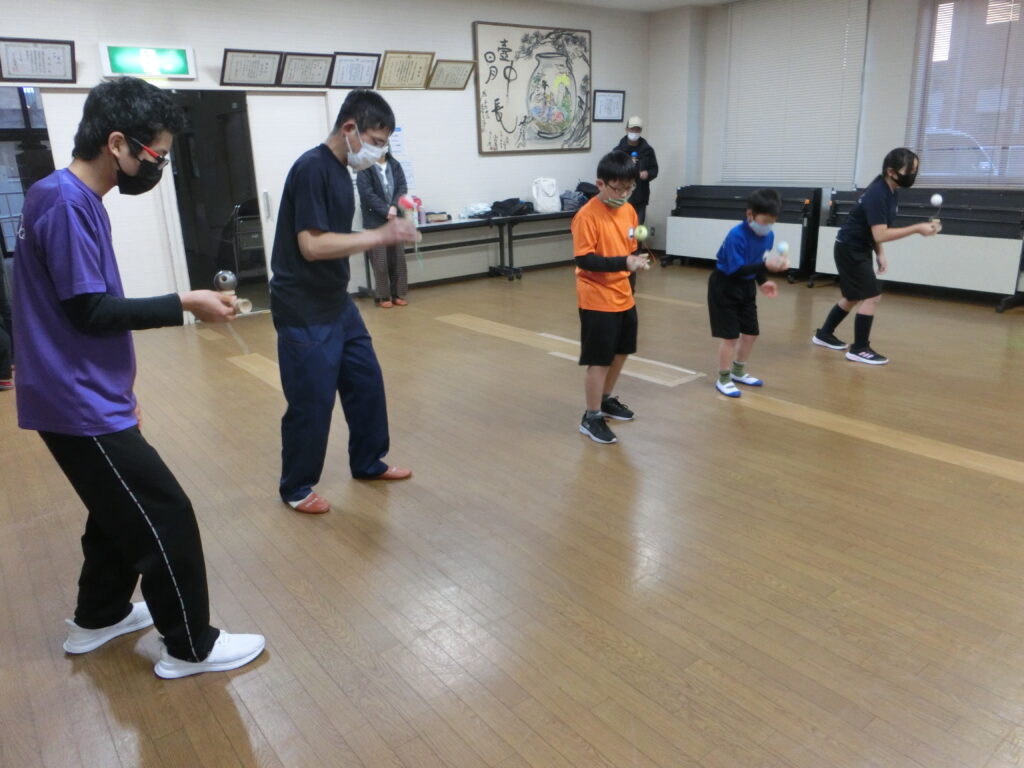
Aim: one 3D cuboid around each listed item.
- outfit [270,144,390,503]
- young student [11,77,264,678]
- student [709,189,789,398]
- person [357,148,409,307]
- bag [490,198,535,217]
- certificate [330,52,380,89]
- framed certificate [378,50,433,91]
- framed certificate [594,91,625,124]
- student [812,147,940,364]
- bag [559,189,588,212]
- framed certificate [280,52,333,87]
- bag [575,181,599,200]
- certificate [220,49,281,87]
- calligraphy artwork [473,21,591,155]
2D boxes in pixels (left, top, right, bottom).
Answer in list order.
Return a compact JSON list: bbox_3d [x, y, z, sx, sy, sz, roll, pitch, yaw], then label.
[{"bbox_3d":[-0.758,-0.231,3.011,0.430,1.420,0.460,-3,17,-3],"label":"outfit"},{"bbox_3d":[-1.050,0.024,2.058,0.620,1.640,0.490,-10,19,-24],"label":"young student"},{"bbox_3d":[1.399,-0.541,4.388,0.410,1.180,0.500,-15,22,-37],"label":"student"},{"bbox_3d":[-1.208,-1.548,7.064,0.290,1.590,0.450,13,23,41],"label":"person"},{"bbox_3d":[0.012,-2.046,8.672,0.564,0.200,0.300,-15,22,-37],"label":"bag"},{"bbox_3d":[-1.537,-3.061,7.245,0.503,0.361,0.030,-15,57,-37],"label":"certificate"},{"bbox_3d":[-1.078,-3.209,7.589,0.591,0.398,0.030,-15,53,-37],"label":"framed certificate"},{"bbox_3d":[1.213,-3.482,9.284,0.520,0.365,0.030,-15,27,-35],"label":"framed certificate"},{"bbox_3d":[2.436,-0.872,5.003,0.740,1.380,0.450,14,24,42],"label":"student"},{"bbox_3d":[0.718,-2.210,8.836,0.320,0.240,0.210,-15,21,-35],"label":"bag"},{"bbox_3d":[-1.898,-2.905,6.843,0.471,0.335,0.030,-15,60,-35],"label":"framed certificate"},{"bbox_3d":[0.930,-2.349,9.137,0.340,0.290,0.230,-15,21,-35],"label":"bag"},{"bbox_3d":[-2.329,-2.822,6.630,0.521,0.351,0.030,-15,62,-37],"label":"certificate"},{"bbox_3d":[0.279,-3.398,8.593,1.690,1.350,0.050,-15,22,-35],"label":"calligraphy artwork"}]

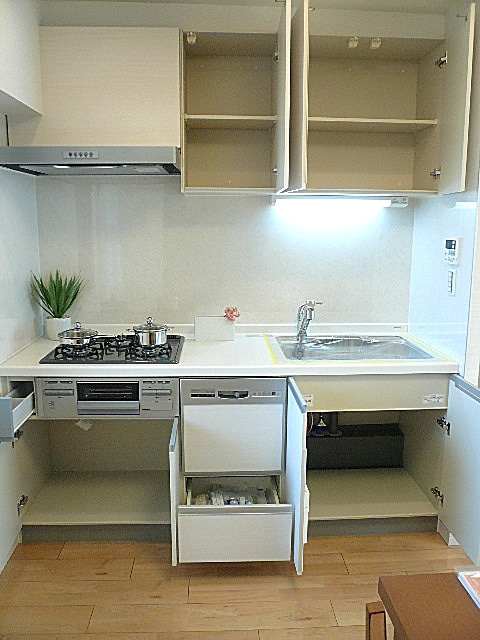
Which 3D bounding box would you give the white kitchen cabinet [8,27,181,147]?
[{"bbox_3d":[-0.634,-1.021,2.387,0.750,0.515,0.350,0,10,-3],"label":"white kitchen cabinet"}]

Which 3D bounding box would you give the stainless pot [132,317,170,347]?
[{"bbox_3d":[-0.406,0.045,2.364,0.190,0.115,0.165,0,10,-3],"label":"stainless pot"}]

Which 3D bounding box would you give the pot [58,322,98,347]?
[{"bbox_3d":[-0.737,0.056,2.367,0.190,0.090,0.190,0,10,-3],"label":"pot"}]

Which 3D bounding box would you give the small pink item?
[{"bbox_3d":[-0.038,-0.026,2.602,0.078,0.080,0.060,0,10,-3],"label":"small pink item"}]

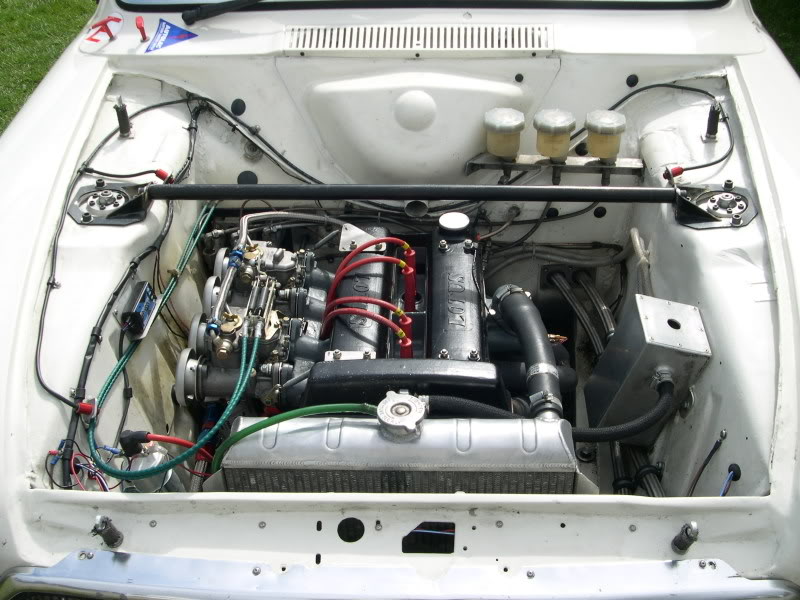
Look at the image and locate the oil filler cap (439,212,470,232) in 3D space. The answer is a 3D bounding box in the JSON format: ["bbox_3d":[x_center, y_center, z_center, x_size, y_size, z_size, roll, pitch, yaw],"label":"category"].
[{"bbox_3d":[0.092,-0.130,1.480,0.053,0.018,0.053,0,36,0],"label":"oil filler cap"}]

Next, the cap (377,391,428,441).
[{"bbox_3d":[0.003,0.142,1.090,0.062,0.032,0.064,0,36,0],"label":"cap"}]

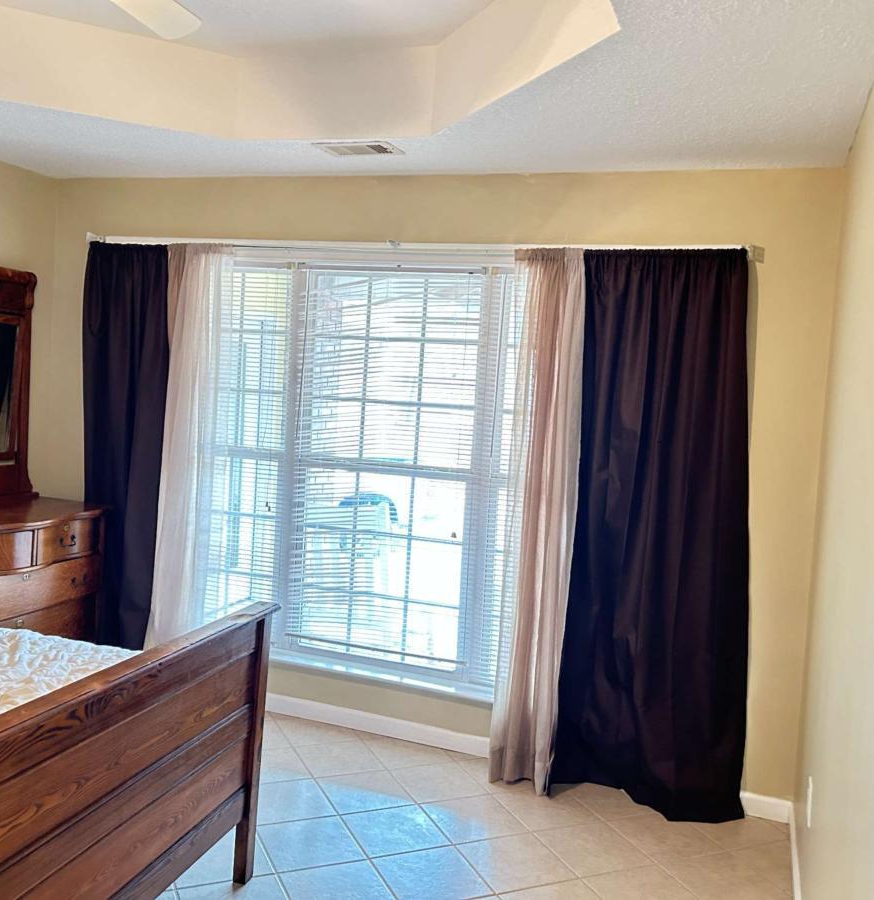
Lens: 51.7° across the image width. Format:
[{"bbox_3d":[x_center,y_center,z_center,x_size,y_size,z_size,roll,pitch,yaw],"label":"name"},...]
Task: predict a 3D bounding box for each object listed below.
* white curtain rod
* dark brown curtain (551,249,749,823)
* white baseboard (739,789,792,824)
[{"bbox_3d":[-0.236,-0.860,3.813,3.050,0.065,0.103,5,4,20],"label":"white curtain rod"},{"bbox_3d":[0.838,0.310,3.399,0.730,2.110,0.185,5,4,20],"label":"dark brown curtain"},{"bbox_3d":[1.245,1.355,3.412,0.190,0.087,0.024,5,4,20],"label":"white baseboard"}]

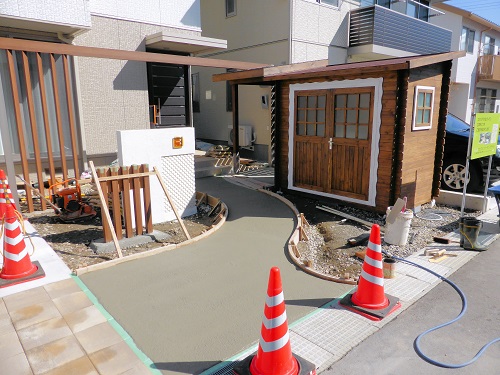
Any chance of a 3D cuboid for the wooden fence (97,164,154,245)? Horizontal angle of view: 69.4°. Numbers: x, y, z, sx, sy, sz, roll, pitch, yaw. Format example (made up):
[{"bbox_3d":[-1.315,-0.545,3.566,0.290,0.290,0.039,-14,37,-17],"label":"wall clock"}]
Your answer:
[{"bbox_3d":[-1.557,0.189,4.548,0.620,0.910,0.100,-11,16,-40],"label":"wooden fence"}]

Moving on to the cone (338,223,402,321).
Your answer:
[{"bbox_3d":[1.025,0.654,3.015,0.376,0.705,0.376,-11,16,-40],"label":"cone"}]

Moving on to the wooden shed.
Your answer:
[{"bbox_3d":[1.413,-1.349,7.484,2.066,2.619,4.656,-11,16,-40],"label":"wooden shed"}]

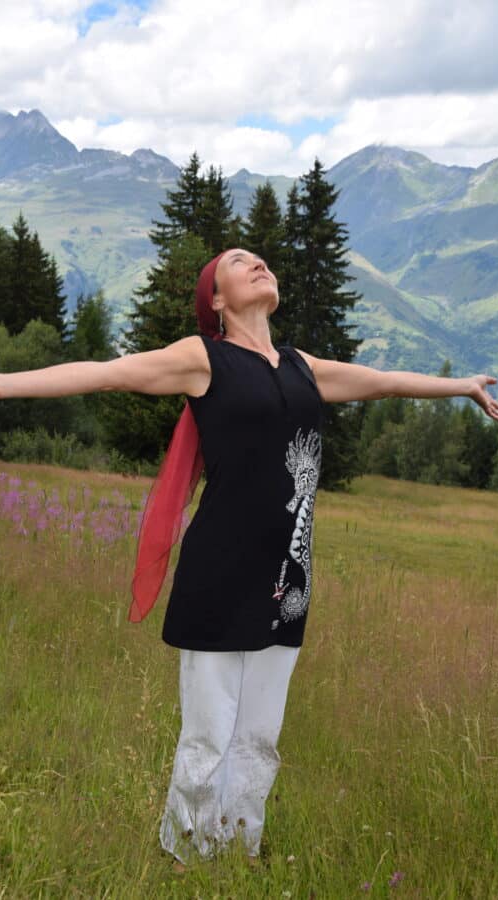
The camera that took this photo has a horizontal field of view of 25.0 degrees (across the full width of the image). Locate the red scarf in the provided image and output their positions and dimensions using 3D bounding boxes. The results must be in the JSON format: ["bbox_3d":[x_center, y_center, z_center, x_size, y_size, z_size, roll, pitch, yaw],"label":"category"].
[{"bbox_3d":[-0.186,-0.040,2.920,0.210,0.930,0.270,-4,8,-38],"label":"red scarf"}]

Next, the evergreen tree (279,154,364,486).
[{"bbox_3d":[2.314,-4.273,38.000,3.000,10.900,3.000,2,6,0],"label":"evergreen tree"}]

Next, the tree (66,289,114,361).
[{"bbox_3d":[-5.672,-2.898,40.000,2.200,5.600,2.200,2,6,0],"label":"tree"}]

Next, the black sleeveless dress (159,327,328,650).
[{"bbox_3d":[-0.014,0.105,2.840,0.410,0.770,0.280,-4,8,-38],"label":"black sleeveless dress"}]

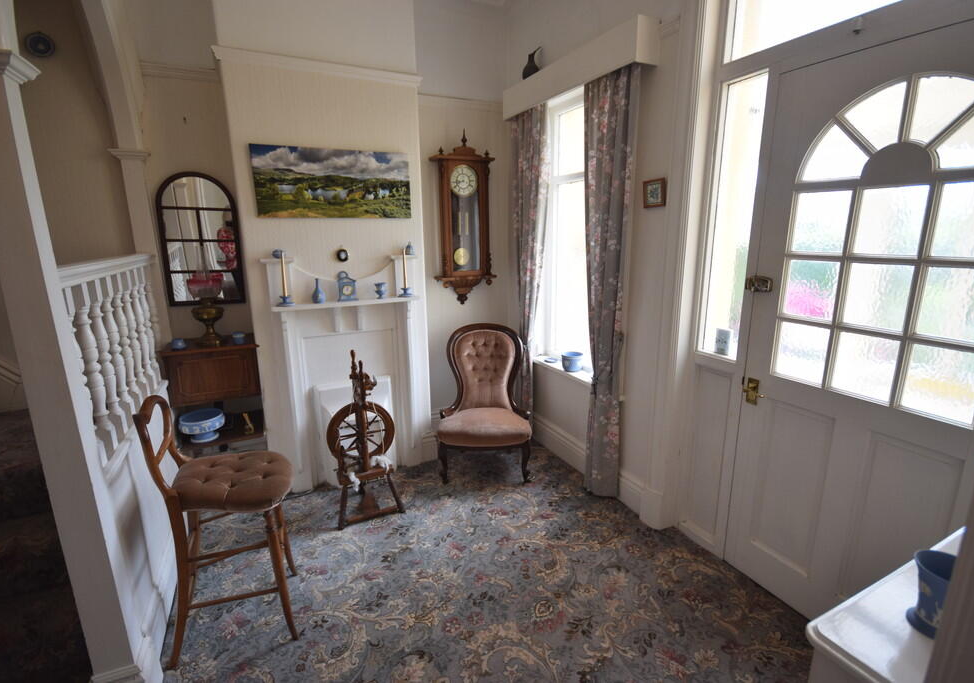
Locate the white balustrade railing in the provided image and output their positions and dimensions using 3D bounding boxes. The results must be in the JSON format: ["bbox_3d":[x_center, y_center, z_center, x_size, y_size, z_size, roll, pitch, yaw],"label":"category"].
[{"bbox_3d":[-1.439,-0.012,1.790,0.090,0.610,1.180,-7,14,-25],"label":"white balustrade railing"}]

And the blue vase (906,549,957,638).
[{"bbox_3d":[0.806,0.456,0.808,0.088,0.130,0.088,-7,14,-25],"label":"blue vase"}]

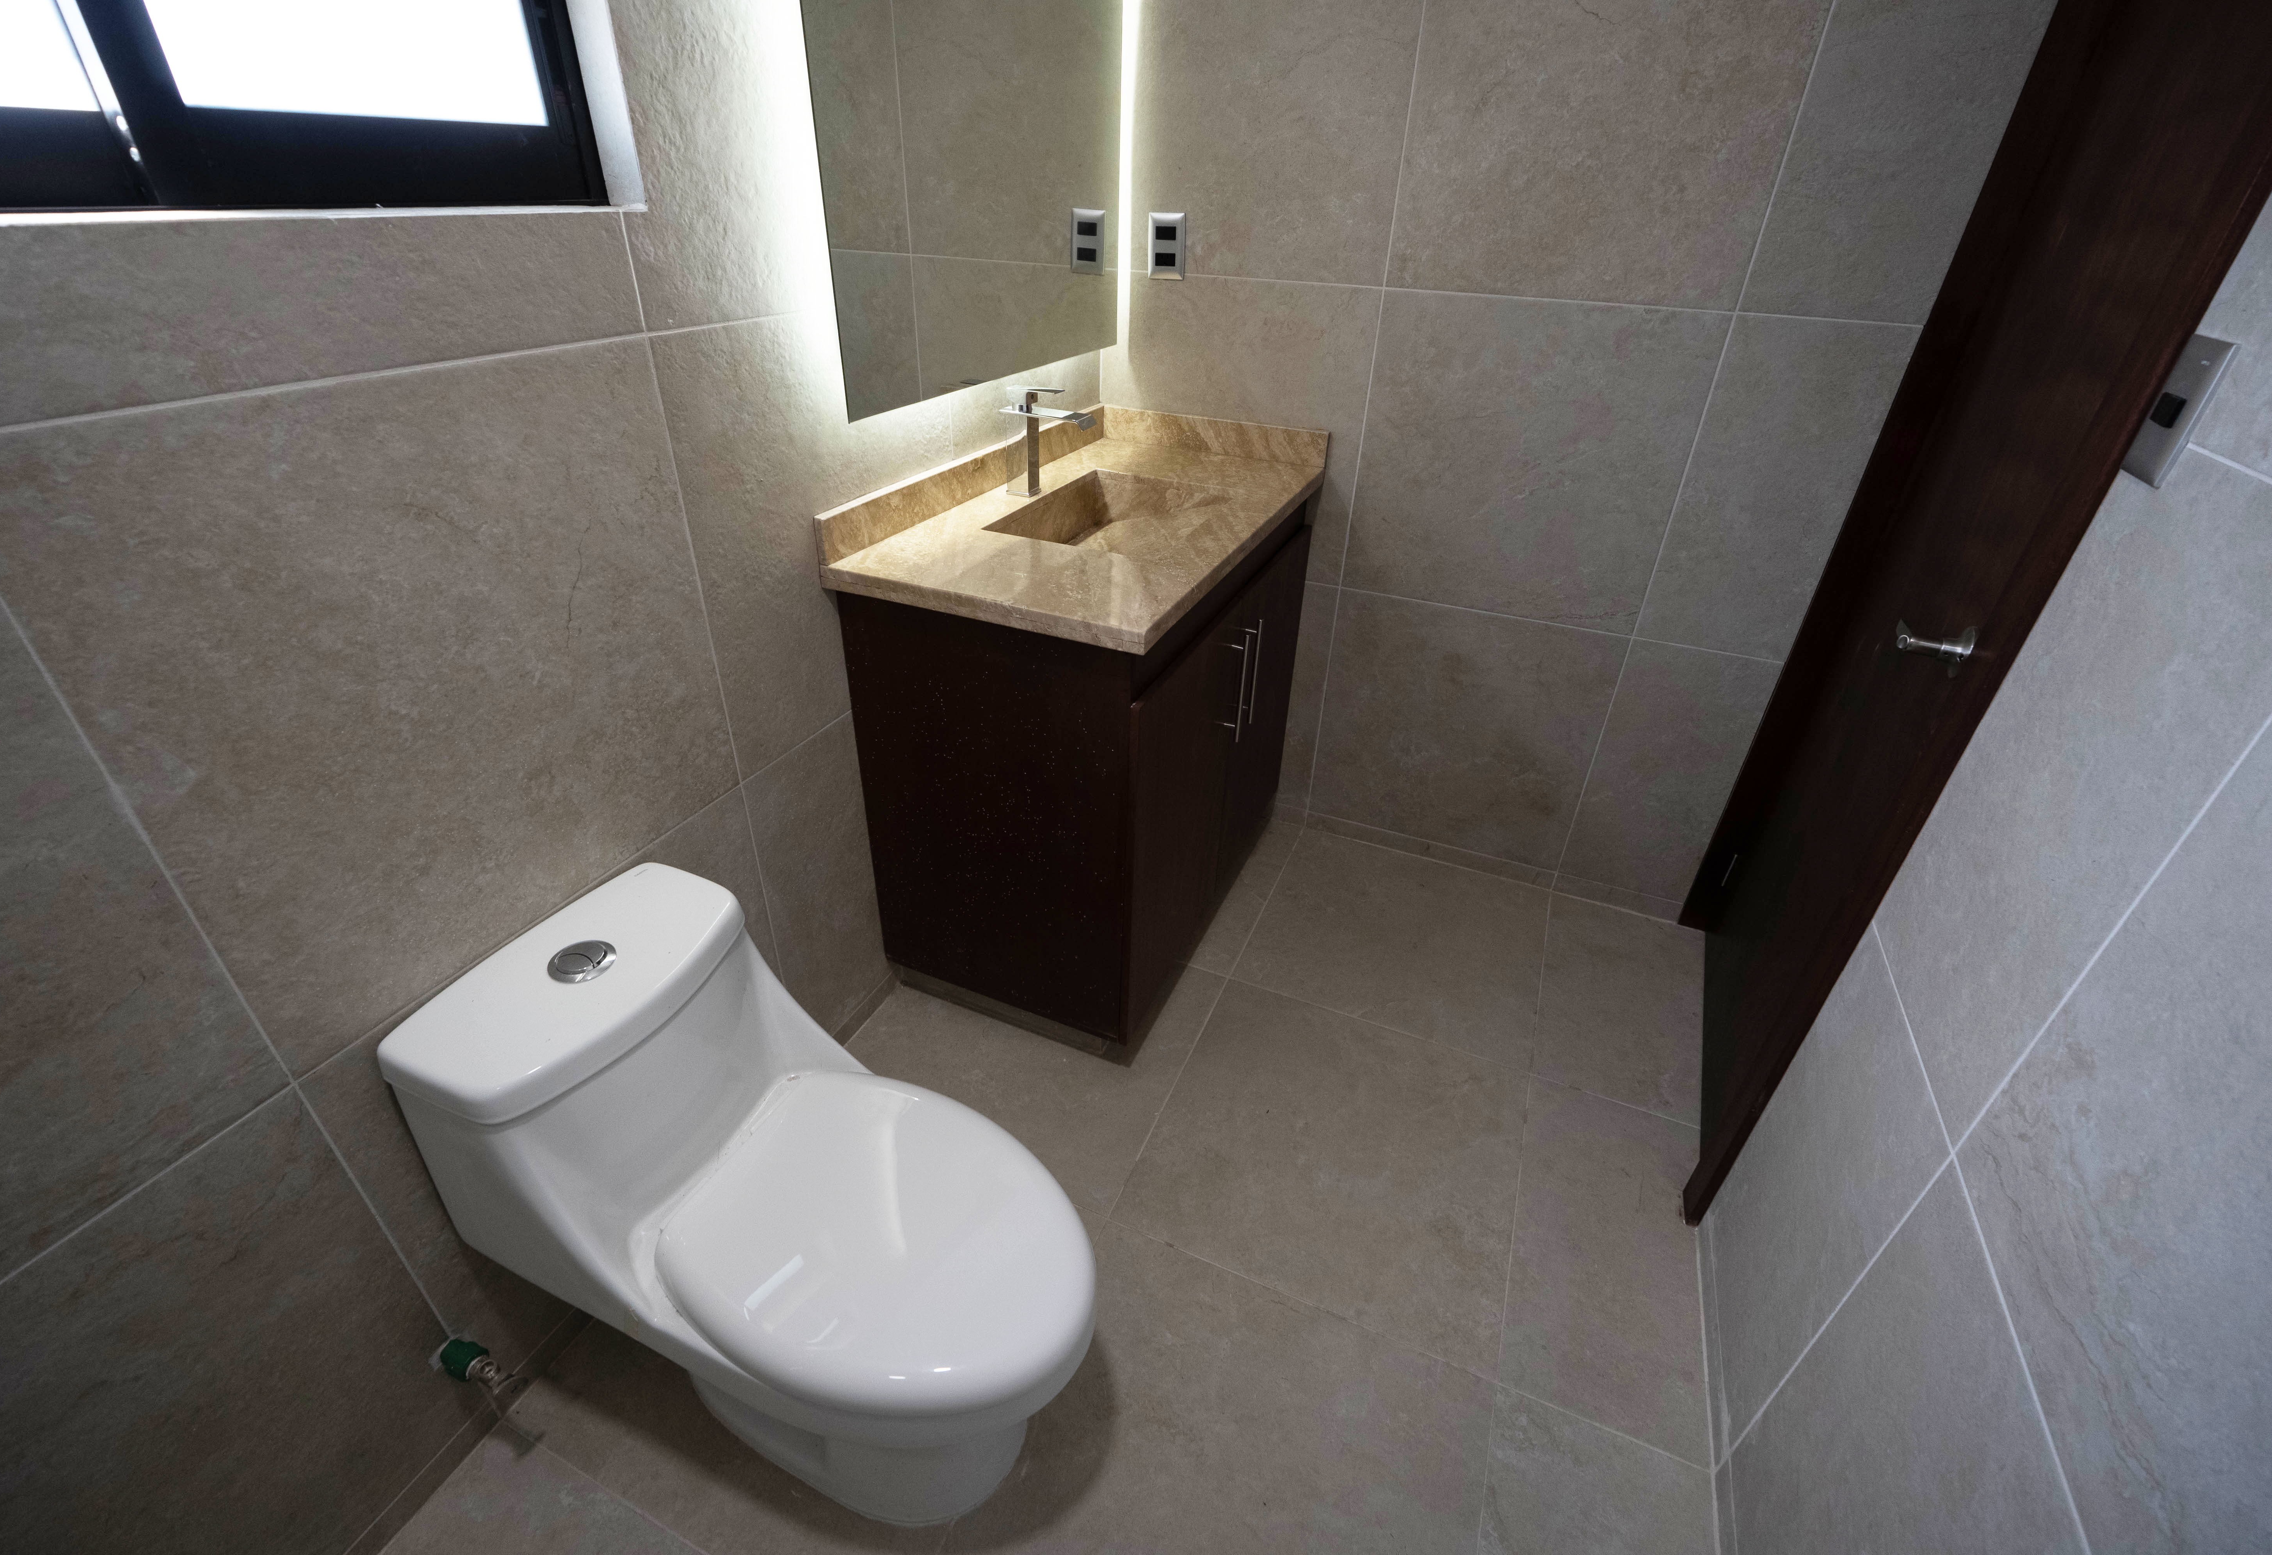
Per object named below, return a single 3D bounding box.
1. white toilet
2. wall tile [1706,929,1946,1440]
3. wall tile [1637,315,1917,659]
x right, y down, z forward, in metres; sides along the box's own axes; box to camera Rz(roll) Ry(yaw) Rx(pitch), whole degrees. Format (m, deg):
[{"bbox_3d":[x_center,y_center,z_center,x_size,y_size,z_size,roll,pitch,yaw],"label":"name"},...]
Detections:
[{"bbox_3d":[-0.376,0.546,1.173,0.717,0.645,0.373,14,34,19],"label":"white toilet"},{"bbox_3d":[0.847,0.523,1.226,0.012,0.593,0.375,14,34,19],"label":"wall tile"},{"bbox_3d":[1.143,-0.505,1.770,0.271,0.598,0.012,14,34,19],"label":"wall tile"}]

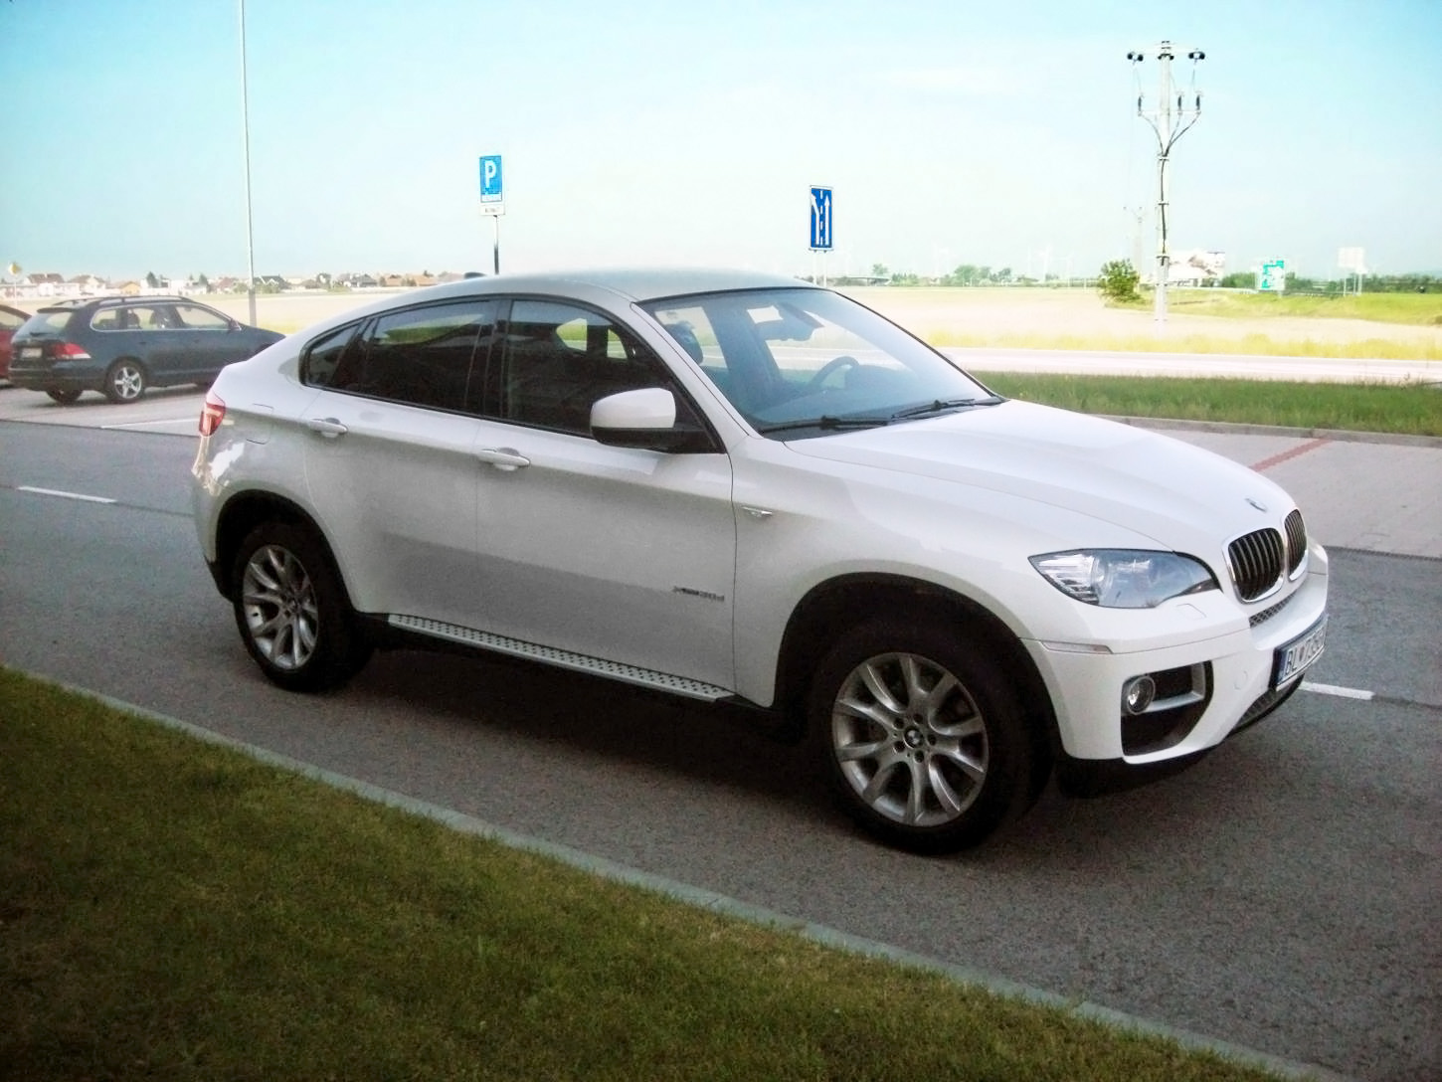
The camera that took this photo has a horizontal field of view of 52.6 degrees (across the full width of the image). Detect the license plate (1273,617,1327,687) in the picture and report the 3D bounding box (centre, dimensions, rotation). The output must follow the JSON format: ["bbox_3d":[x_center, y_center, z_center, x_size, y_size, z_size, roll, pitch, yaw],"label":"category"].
[{"bbox_3d":[1.778,0.330,4.442,0.020,0.115,0.520,7,13,37],"label":"license plate"}]

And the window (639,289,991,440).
[{"bbox_3d":[0.406,-0.680,5.319,0.870,0.110,1.500,43,32,24],"label":"window"}]

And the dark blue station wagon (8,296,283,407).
[{"bbox_3d":[-8.605,-2.983,22.404,1.780,1.500,4.540,6,12,33],"label":"dark blue station wagon"}]

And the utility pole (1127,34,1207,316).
[{"bbox_3d":[13.922,-11.066,45.244,2.200,8.440,0.700,3,11,16],"label":"utility pole"}]

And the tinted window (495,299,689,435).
[{"bbox_3d":[-0.446,-0.602,5.050,1.000,0.490,0.060,7,-10,37],"label":"tinted window"}]

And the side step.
[{"bbox_3d":[-0.618,0.405,5.196,1.650,0.070,0.150,7,13,37],"label":"side step"}]

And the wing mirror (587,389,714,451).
[{"bbox_3d":[-0.210,-0.384,4.631,0.270,0.210,0.280,7,13,37],"label":"wing mirror"}]

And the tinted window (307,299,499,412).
[{"bbox_3d":[-1.205,-0.716,5.626,1.160,0.460,0.070,7,-10,37],"label":"tinted window"}]

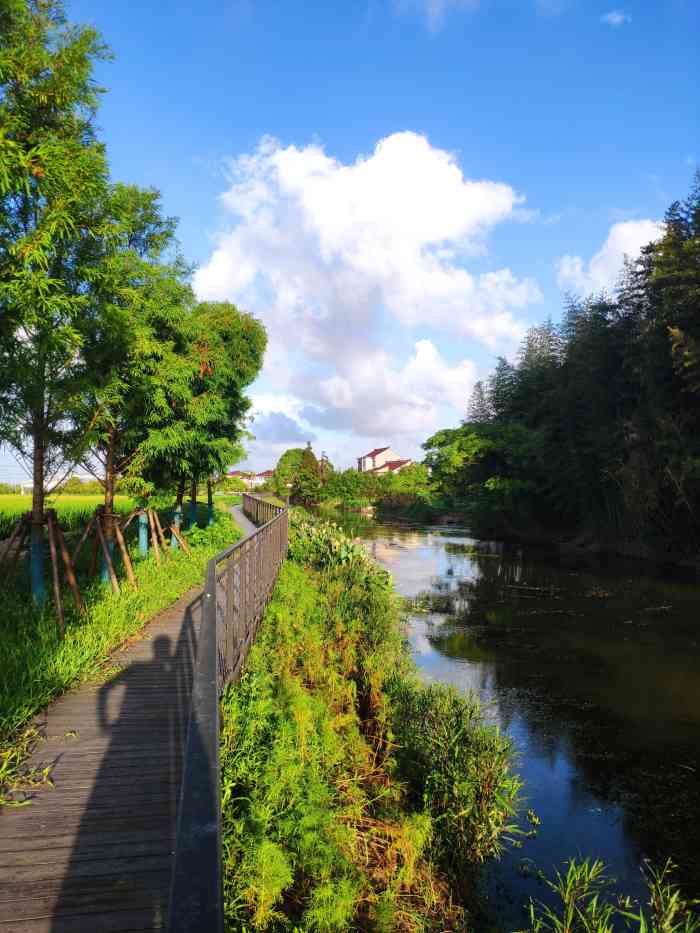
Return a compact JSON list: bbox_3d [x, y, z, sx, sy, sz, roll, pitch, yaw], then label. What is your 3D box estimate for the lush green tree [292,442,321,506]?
[{"bbox_3d":[-5.400,1.000,70.000,3.700,7.900,3.700,0,-2,0],"label":"lush green tree"}]

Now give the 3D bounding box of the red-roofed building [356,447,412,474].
[{"bbox_3d":[6.100,0.850,104.000,8.000,8.700,10.000,1,-2,-23],"label":"red-roofed building"}]

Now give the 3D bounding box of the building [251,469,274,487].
[{"bbox_3d":[-28.000,4.300,185.000,9.500,7.300,8.000,0,-2,-12],"label":"building"}]

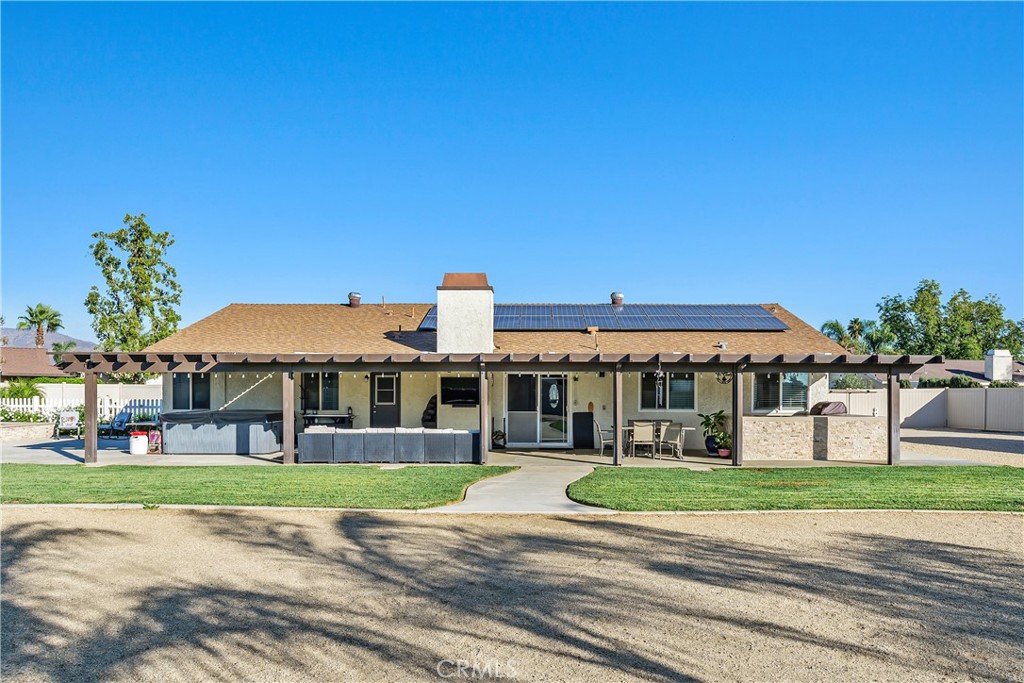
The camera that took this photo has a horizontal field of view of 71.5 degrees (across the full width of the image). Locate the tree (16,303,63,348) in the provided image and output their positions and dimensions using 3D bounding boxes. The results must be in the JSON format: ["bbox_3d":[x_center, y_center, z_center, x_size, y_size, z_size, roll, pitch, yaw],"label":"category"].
[{"bbox_3d":[-39.862,0.956,60.231,3.900,8.400,3.900,0,-3,0],"label":"tree"}]

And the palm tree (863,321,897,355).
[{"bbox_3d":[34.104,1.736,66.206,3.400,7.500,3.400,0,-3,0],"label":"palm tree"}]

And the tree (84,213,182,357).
[{"bbox_3d":[-18.627,-1.267,35.277,4.800,10.100,4.800,0,-3,0],"label":"tree"}]

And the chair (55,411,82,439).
[{"bbox_3d":[-14.218,2.640,22.826,0.630,0.930,0.750,1,-3,-20],"label":"chair"}]

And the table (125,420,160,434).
[{"bbox_3d":[-11.203,2.729,21.818,1.200,0.640,0.900,0,-3,0],"label":"table"}]

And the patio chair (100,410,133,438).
[{"bbox_3d":[-12.616,2.654,22.624,0.650,0.880,0.850,-2,-4,30],"label":"patio chair"}]

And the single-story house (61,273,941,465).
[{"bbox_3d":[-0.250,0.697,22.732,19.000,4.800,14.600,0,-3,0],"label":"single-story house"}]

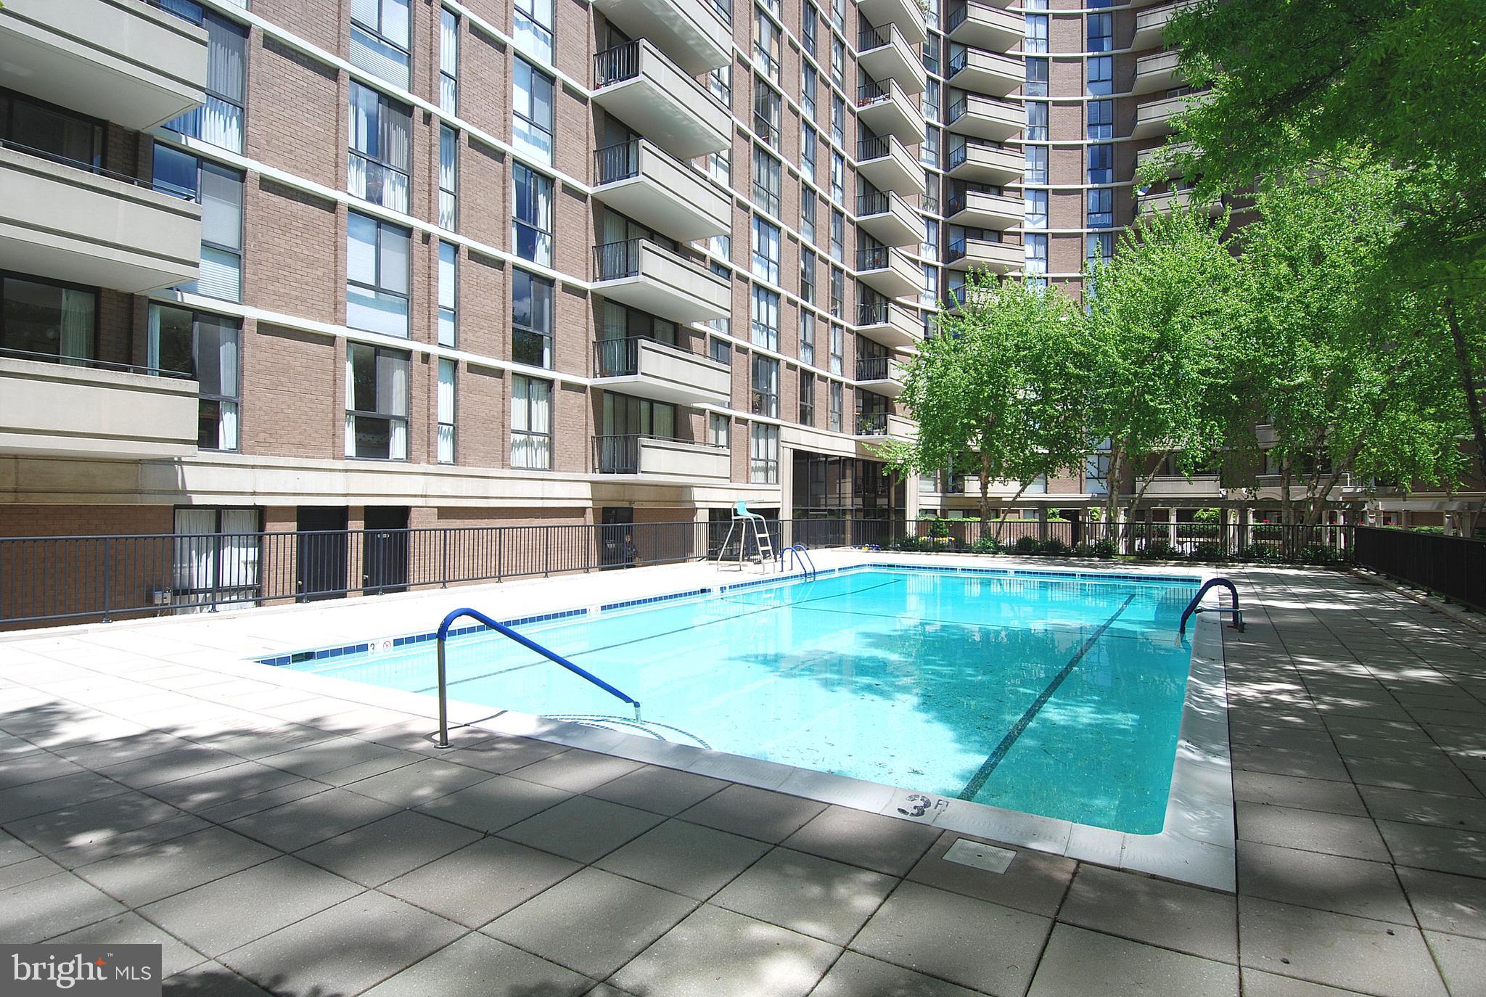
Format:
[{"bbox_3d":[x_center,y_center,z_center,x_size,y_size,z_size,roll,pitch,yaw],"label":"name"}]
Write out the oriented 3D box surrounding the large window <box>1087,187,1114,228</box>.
[{"bbox_3d":[21.050,-17.057,43.950,1.420,2.360,0.150,0,-1,6],"label":"large window"}]

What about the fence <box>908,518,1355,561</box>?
[{"bbox_3d":[11.378,1.343,23.660,12.650,1.100,0.070,-1,-1,31],"label":"fence"}]

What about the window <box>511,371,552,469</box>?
[{"bbox_3d":[-5.471,-1.925,19.210,0.150,2.380,1.348,0,-1,32],"label":"window"}]

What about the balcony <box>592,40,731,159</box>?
[{"bbox_3d":[-2.280,-11.553,22.023,1.779,1.050,4.399,-1,-1,32],"label":"balcony"}]

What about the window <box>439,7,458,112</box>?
[{"bbox_3d":[-6.690,-9.782,16.879,0.150,2.230,0.550,-1,-1,32],"label":"window"}]

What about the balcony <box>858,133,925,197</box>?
[{"bbox_3d":[7.444,-16.364,36.956,1.800,1.100,4.500,-1,-1,33],"label":"balcony"}]

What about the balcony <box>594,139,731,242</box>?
[{"bbox_3d":[-2.285,-9.115,22.443,1.750,1.220,4.450,0,-1,32],"label":"balcony"}]

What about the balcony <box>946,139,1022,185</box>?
[{"bbox_3d":[14.016,-19.139,42.781,4.128,1.050,1.779,0,-1,-22],"label":"balcony"}]

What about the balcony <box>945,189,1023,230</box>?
[{"bbox_3d":[14.250,-16.808,43.470,4.150,1.220,1.750,1,-1,-20],"label":"balcony"}]

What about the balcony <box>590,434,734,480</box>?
[{"bbox_3d":[-2.337,-1.045,22.339,1.750,1.220,4.450,0,-1,32],"label":"balcony"}]

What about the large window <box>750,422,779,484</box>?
[{"bbox_3d":[0.806,-1.771,29.186,0.150,2.394,2.327,0,-1,32],"label":"large window"}]

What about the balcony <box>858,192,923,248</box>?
[{"bbox_3d":[7.366,-13.725,36.992,1.900,1.120,4.550,-1,-1,32],"label":"balcony"}]

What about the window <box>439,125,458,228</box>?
[{"bbox_3d":[-6.692,-7.182,16.837,0.150,2.250,0.550,-1,-1,32],"label":"window"}]

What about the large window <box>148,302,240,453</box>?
[{"bbox_3d":[-9.258,-2.003,12.600,0.150,2.360,1.420,-1,-1,32],"label":"large window"}]

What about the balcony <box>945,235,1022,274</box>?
[{"bbox_3d":[13.750,-13.640,42.000,4.100,1.120,1.750,0,-1,-20],"label":"balcony"}]

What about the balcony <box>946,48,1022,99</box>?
[{"bbox_3d":[14.021,-24.423,42.864,4.128,1.050,1.779,0,-1,-22],"label":"balcony"}]

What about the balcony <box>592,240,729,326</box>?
[{"bbox_3d":[-2.302,-6.425,22.408,1.750,1.220,4.450,0,-1,32],"label":"balcony"}]

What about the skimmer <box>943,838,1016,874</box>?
[{"bbox_3d":[1.084,1.641,3.411,0.265,0.030,0.265,-1,-1,32],"label":"skimmer"}]

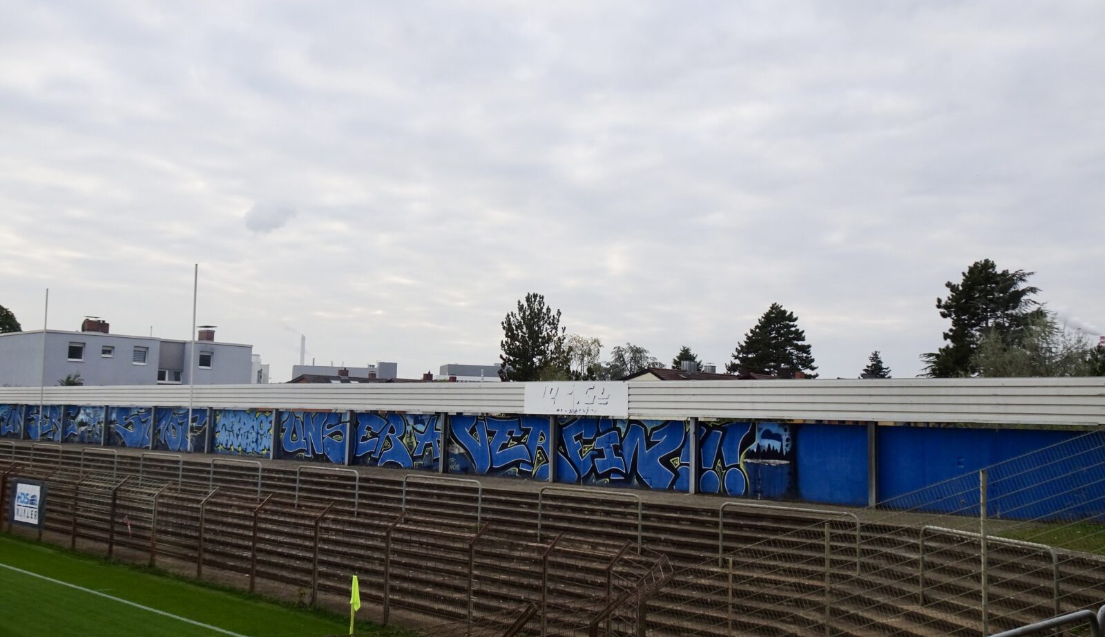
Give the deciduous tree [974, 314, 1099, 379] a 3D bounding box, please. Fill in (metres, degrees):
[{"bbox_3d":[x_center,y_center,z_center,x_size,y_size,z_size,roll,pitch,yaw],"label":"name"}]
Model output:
[{"bbox_3d":[28.290,4.870,59.520,7.350,10.550,7.130,1,-5,0],"label":"deciduous tree"}]

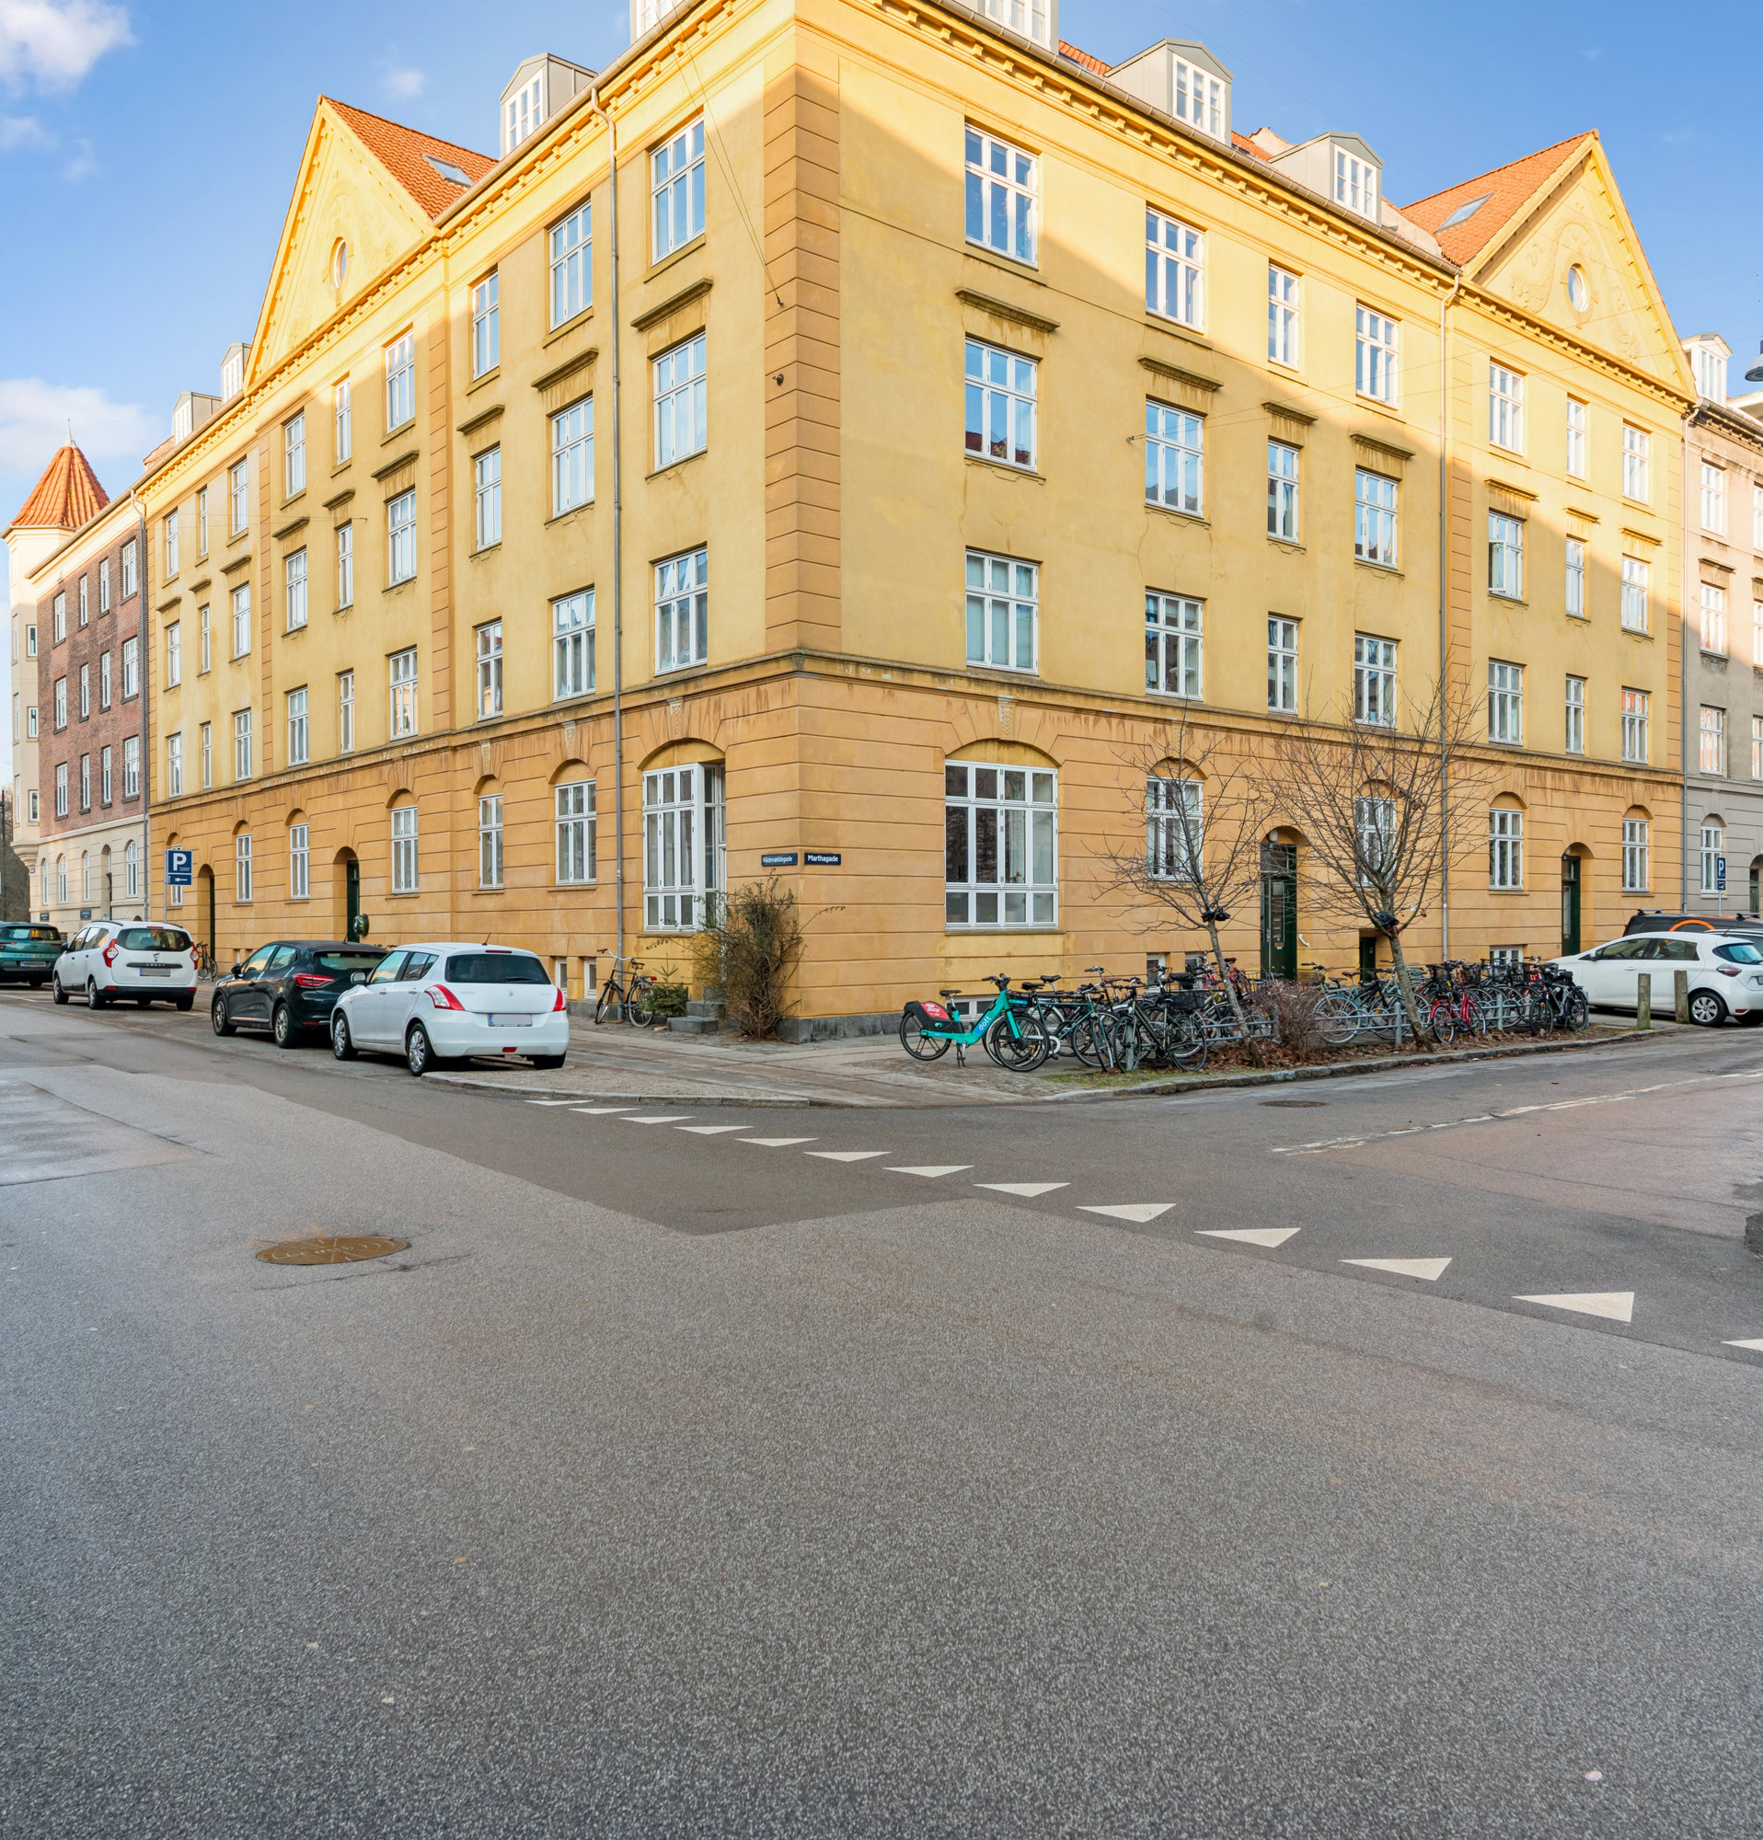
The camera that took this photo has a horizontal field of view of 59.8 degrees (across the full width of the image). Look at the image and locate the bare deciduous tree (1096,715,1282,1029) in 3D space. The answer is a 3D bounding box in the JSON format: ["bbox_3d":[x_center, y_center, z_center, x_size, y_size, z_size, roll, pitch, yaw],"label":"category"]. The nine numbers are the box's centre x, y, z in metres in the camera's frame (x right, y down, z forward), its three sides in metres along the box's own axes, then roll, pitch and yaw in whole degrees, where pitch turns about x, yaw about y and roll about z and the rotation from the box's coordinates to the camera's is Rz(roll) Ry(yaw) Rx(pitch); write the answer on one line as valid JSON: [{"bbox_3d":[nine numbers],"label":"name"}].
[{"bbox_3d":[3.450,-0.380,17.400,2.000,3.800,2.000,0,0,0],"label":"bare deciduous tree"}]

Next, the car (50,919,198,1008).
[{"bbox_3d":[-15.150,0.890,30.650,1.750,1.690,4.500,0,0,-40],"label":"car"}]

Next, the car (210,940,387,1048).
[{"bbox_3d":[-8.430,1.030,22.560,1.790,1.440,4.050,0,0,-40],"label":"car"}]

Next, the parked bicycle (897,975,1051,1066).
[{"bbox_3d":[1.070,1.160,17.600,1.800,1.070,0.600,0,0,23],"label":"parked bicycle"}]

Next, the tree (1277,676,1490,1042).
[{"bbox_3d":[6.600,-0.730,20.200,2.800,4.750,2.700,0,0,18],"label":"tree"}]

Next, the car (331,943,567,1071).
[{"bbox_3d":[-5.370,1.000,18.750,1.700,1.510,3.870,0,0,-40],"label":"car"}]

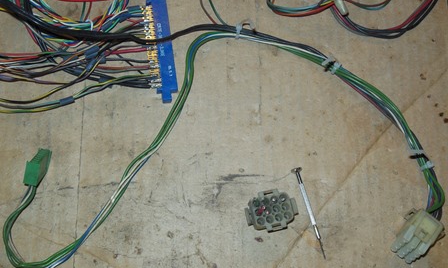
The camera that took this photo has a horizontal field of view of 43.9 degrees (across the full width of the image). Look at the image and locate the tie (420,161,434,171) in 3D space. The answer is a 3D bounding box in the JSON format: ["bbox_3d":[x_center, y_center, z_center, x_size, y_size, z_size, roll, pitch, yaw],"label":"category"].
[{"bbox_3d":[0.154,0.024,0.421,0.011,0.008,0.004,-25,77,-6],"label":"tie"}]

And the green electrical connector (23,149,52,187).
[{"bbox_3d":[-0.137,0.025,0.410,0.010,0.026,0.018,14,105,-5],"label":"green electrical connector"}]

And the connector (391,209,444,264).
[{"bbox_3d":[0.137,0.073,0.398,0.029,0.028,0.027,44,73,10],"label":"connector"}]

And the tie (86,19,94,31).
[{"bbox_3d":[-0.107,-0.087,0.444,0.005,0.010,0.010,-3,76,-1],"label":"tie"}]

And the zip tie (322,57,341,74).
[{"bbox_3d":[0.088,-0.052,0.441,0.004,0.008,0.011,27,77,7],"label":"zip tie"}]

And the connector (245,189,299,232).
[{"bbox_3d":[0.035,0.057,0.405,0.035,0.027,0.029,-12,76,-3],"label":"connector"}]

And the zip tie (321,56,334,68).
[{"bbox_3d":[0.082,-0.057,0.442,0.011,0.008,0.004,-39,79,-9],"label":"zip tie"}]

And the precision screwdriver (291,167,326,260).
[{"bbox_3d":[0.065,0.060,0.416,0.008,0.008,0.069,-15,76,-4],"label":"precision screwdriver"}]

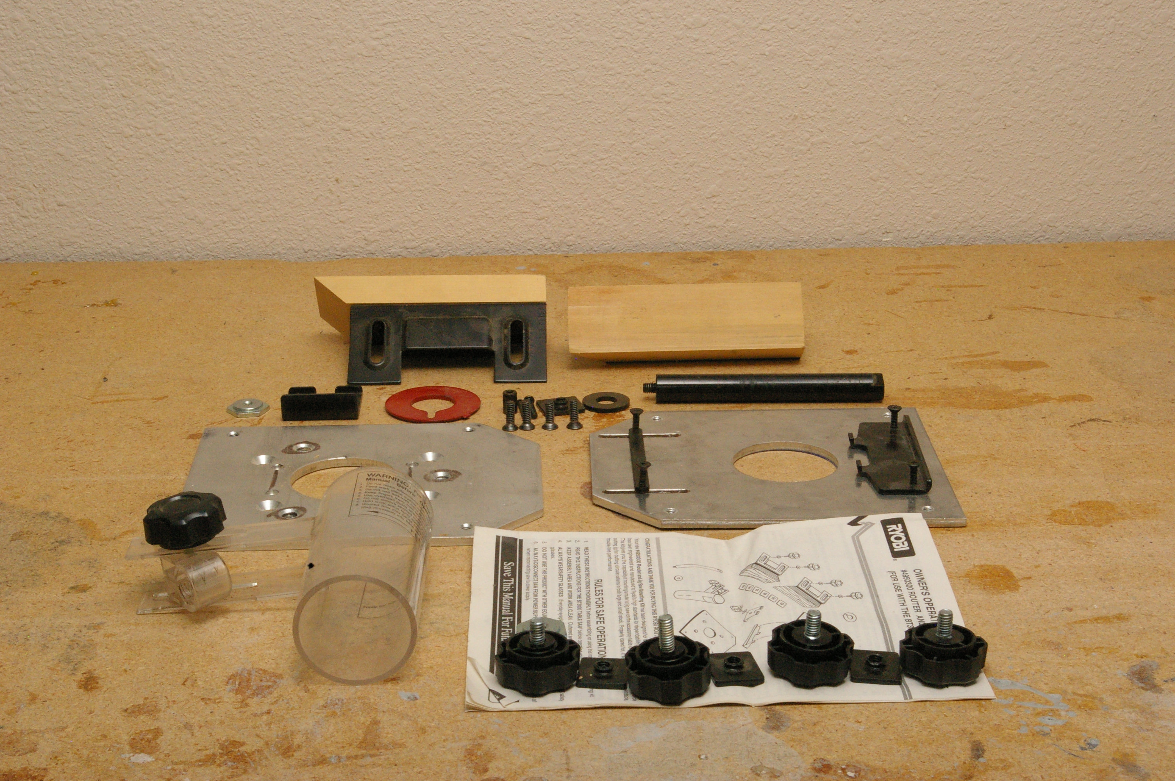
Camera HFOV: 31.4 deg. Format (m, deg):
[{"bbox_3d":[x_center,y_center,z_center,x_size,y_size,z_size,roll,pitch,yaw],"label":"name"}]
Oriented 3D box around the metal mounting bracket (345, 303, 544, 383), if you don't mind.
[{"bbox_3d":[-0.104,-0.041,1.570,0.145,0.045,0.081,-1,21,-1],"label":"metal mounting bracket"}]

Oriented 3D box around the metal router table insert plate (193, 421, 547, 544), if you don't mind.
[{"bbox_3d":[-0.145,0.061,1.356,0.231,0.006,0.188,-1,21,-2],"label":"metal router table insert plate"}]

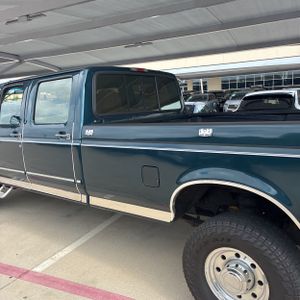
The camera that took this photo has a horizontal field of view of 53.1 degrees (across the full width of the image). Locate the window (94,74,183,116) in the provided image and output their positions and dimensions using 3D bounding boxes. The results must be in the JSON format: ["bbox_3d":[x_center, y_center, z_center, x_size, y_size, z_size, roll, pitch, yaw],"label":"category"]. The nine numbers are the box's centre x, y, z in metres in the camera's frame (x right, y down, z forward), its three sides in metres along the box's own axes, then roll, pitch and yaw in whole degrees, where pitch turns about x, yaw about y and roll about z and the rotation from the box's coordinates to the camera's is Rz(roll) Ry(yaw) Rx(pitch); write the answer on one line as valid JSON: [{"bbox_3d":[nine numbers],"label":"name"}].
[{"bbox_3d":[-0.059,-0.652,3.486,0.070,0.420,1.530,-2,7,38],"label":"window"}]

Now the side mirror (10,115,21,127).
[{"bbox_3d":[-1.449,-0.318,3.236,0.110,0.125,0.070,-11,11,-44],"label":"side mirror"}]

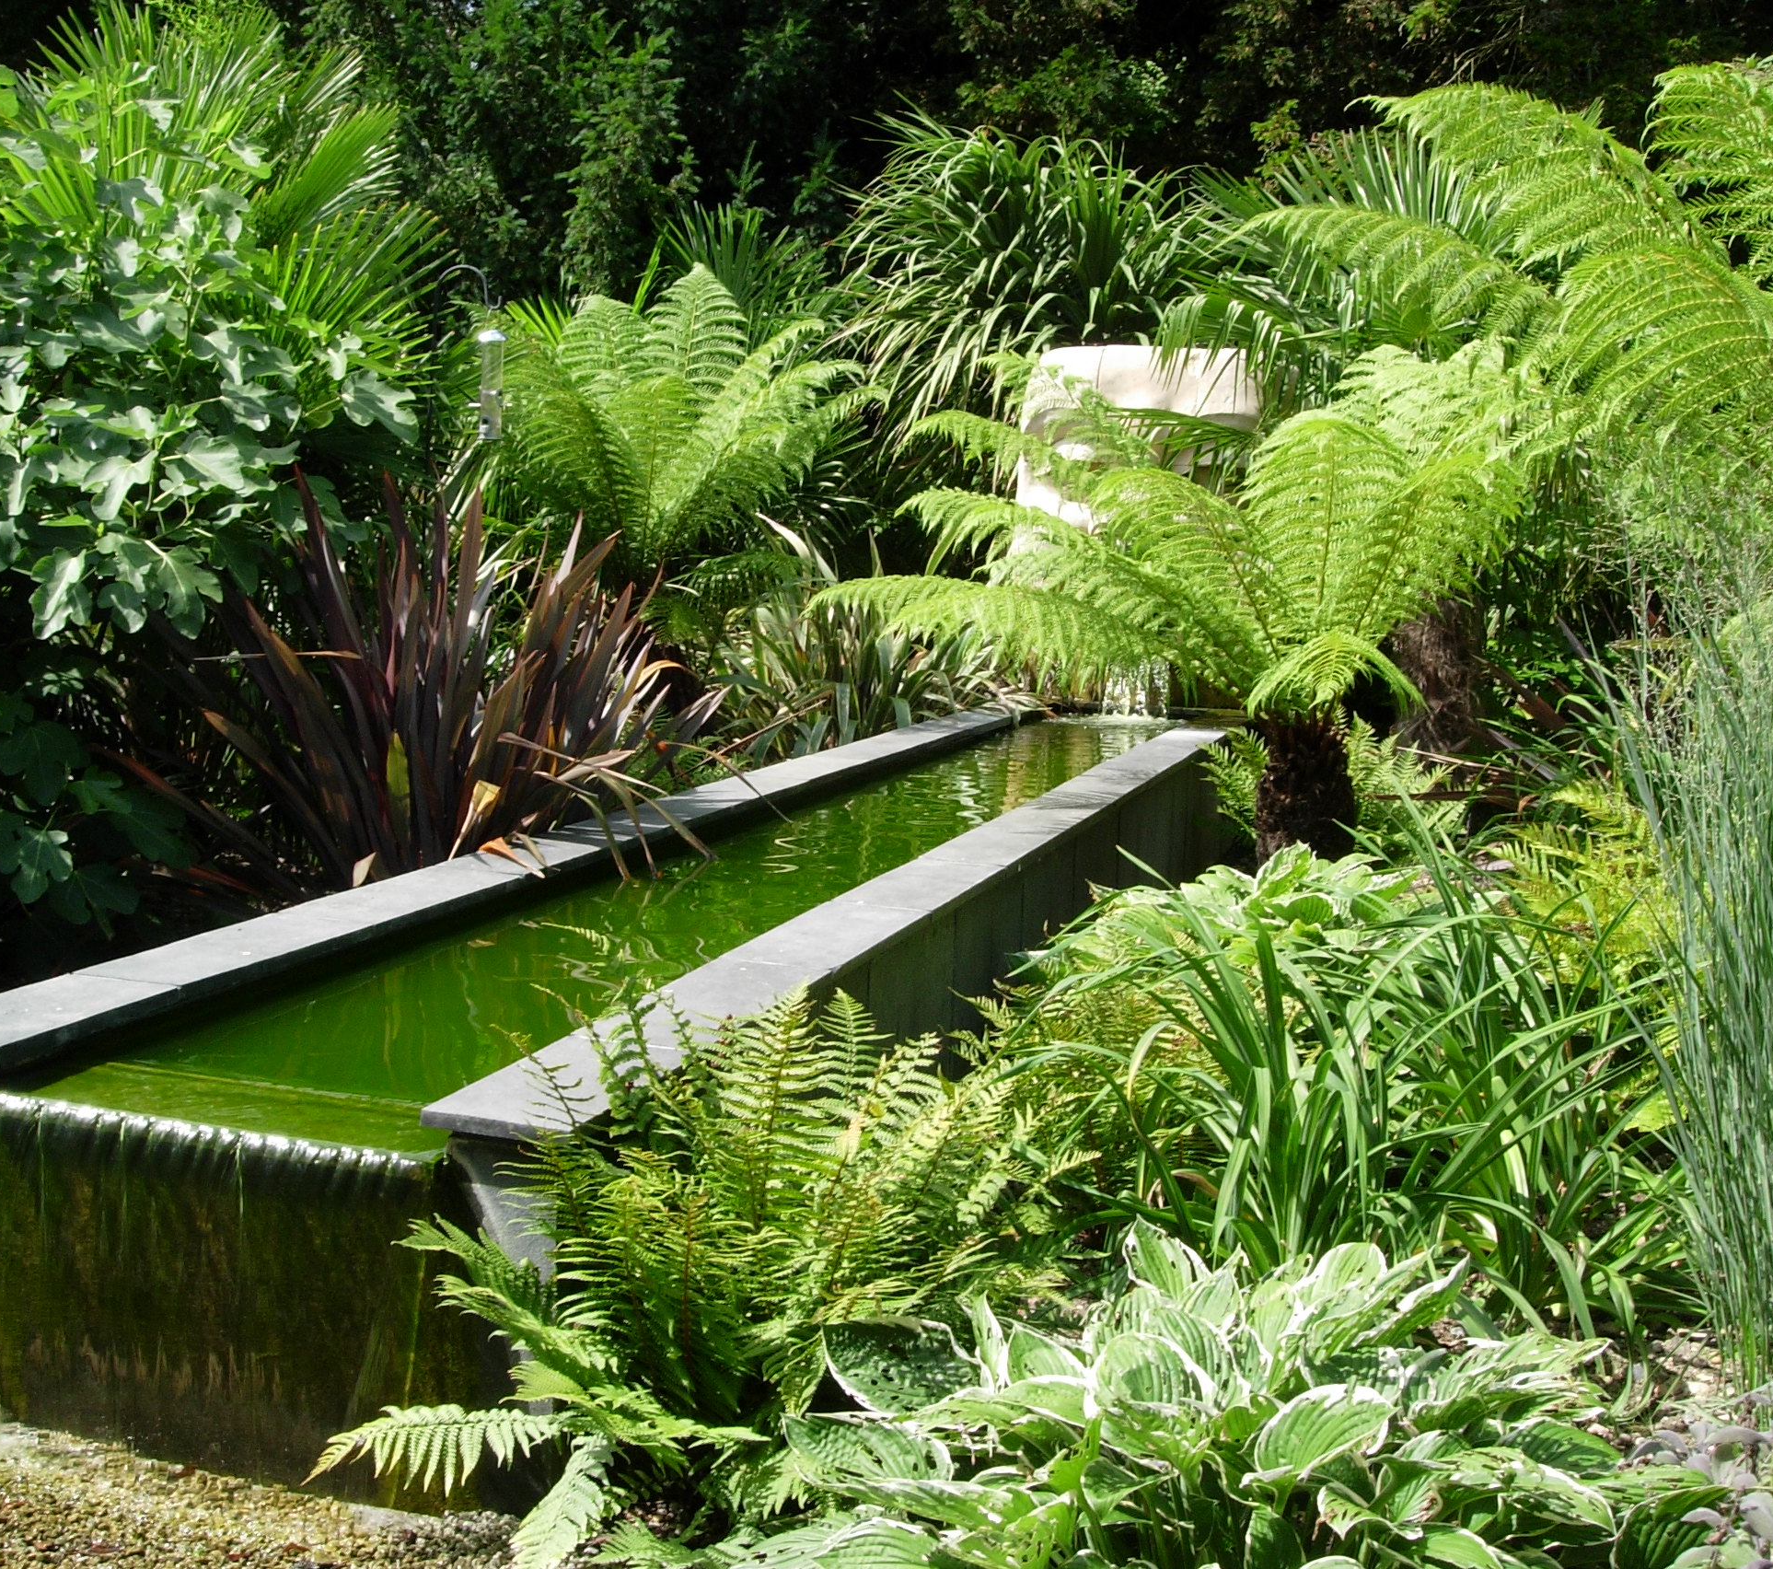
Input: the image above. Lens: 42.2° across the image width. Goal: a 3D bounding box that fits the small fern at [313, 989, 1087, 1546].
[{"bbox_3d":[-0.268,0.718,3.284,1.083,0.726,0.950,4,7,0],"label":"small fern"}]

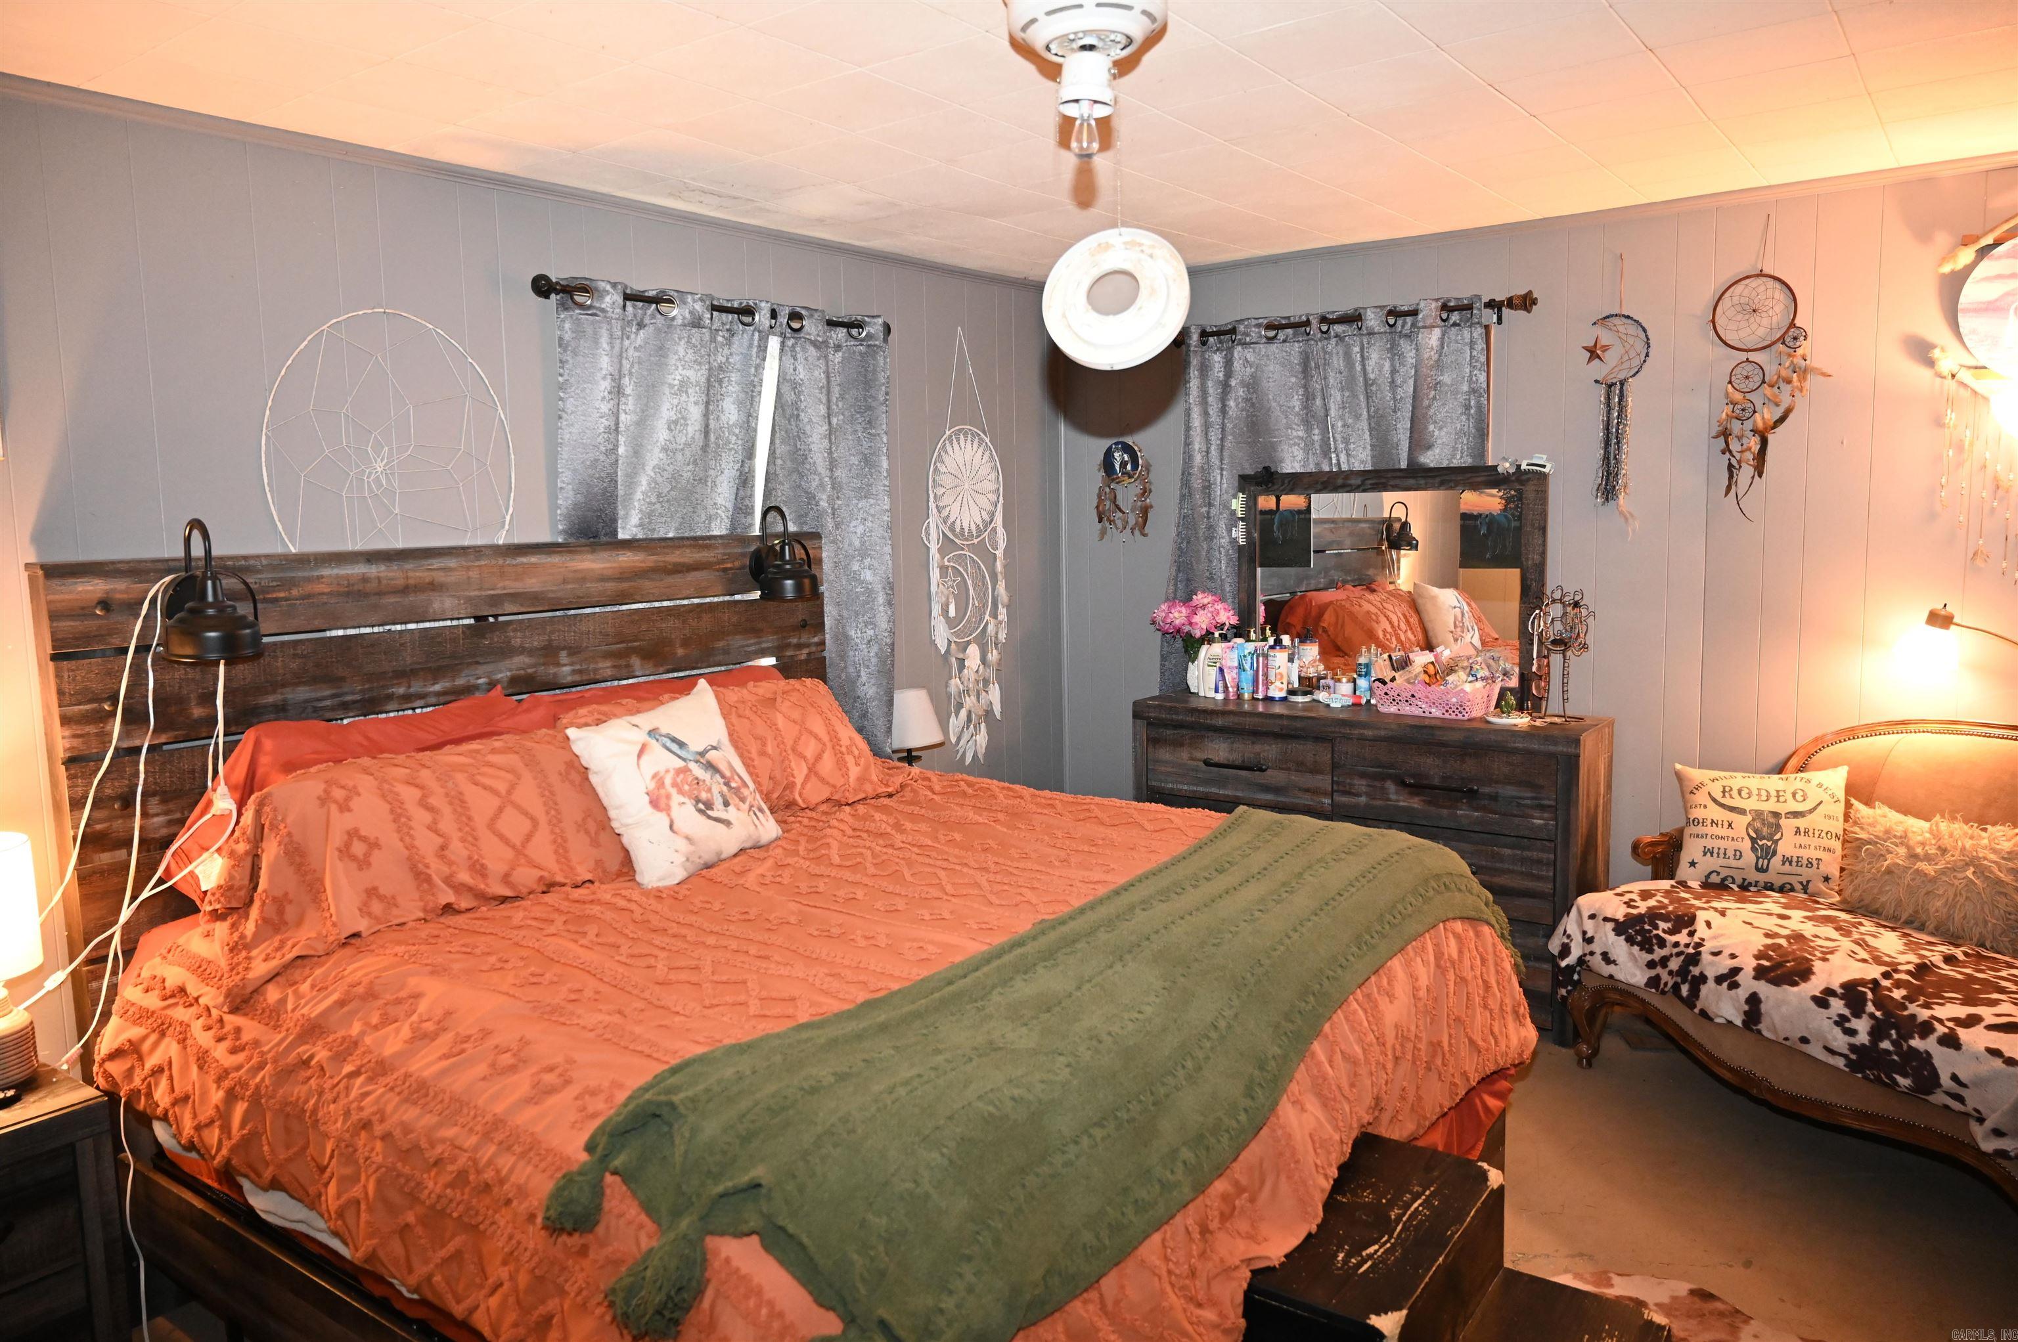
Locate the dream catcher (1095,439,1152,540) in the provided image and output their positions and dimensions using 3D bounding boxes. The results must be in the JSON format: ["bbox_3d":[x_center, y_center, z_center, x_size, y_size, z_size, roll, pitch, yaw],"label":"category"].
[{"bbox_3d":[0.426,-0.684,5.070,0.253,0.381,0.040,4,8,37],"label":"dream catcher"}]

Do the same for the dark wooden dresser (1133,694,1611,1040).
[{"bbox_3d":[1.149,0.586,4.433,1.479,0.920,0.414,4,8,37],"label":"dark wooden dresser"}]

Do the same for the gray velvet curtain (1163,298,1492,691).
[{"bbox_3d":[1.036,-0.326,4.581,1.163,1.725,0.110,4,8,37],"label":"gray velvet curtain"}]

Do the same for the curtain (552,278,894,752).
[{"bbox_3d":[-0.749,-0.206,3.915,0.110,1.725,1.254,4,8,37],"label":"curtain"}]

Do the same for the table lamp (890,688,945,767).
[{"bbox_3d":[-0.321,0.286,4.415,0.226,0.441,0.226,4,8,37],"label":"table lamp"}]

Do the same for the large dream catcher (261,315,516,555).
[{"bbox_3d":[-1.417,-0.503,3.116,0.025,0.642,0.607,4,8,37],"label":"large dream catcher"}]

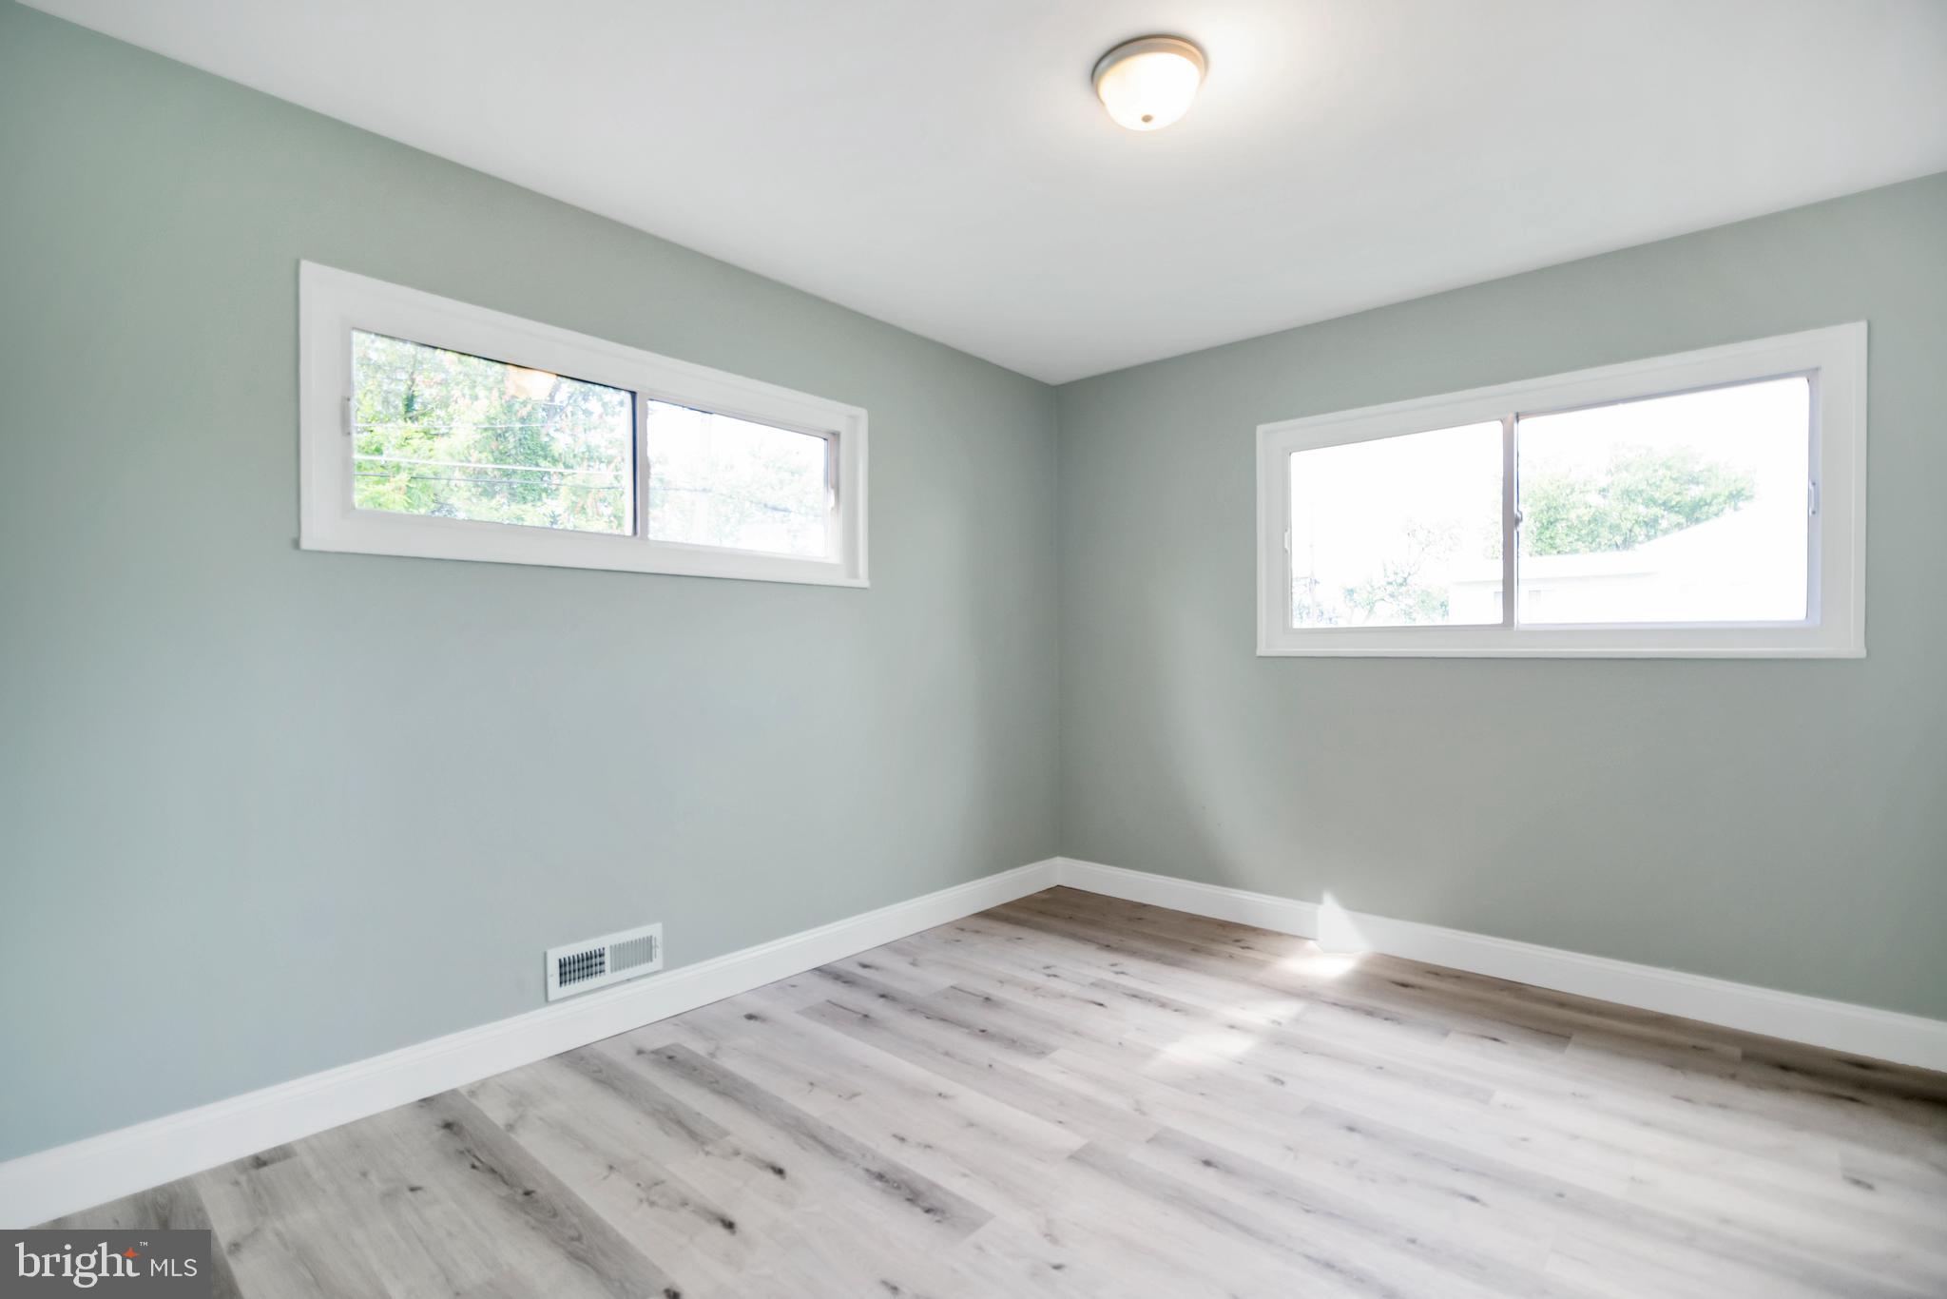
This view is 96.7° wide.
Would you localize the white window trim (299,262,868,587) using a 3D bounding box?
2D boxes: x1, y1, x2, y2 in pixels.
[{"bbox_3d":[-1.020,-0.582,2.713,0.090,0.684,1.753,0,0,43],"label":"white window trim"}]

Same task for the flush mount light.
[{"bbox_3d":[0.391,-1.229,1.935,0.258,0.108,0.258,0,0,0],"label":"flush mount light"}]

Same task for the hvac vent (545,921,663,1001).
[{"bbox_3d":[-1.101,0.933,2.602,0.025,0.147,0.346,0,0,43],"label":"hvac vent"}]

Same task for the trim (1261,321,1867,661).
[{"bbox_3d":[1.865,-0.451,3.033,1.765,0.952,0.080,0,0,40],"label":"trim"}]

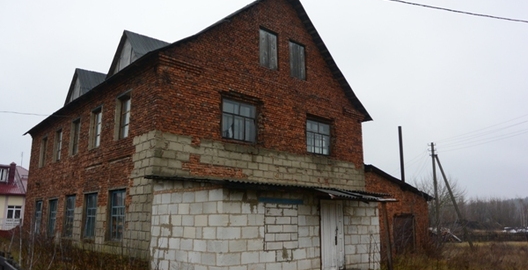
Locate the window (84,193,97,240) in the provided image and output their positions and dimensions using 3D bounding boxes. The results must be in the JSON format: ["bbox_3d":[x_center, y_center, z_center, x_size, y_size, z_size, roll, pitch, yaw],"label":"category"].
[{"bbox_3d":[-6.398,2.974,14.577,0.150,1.650,1.257,11,-17,-42],"label":"window"}]

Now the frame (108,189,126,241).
[{"bbox_3d":[-4.777,2.602,12.915,0.150,1.649,1.141,11,-17,-42],"label":"frame"}]

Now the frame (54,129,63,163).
[{"bbox_3d":[-9.640,0.490,18.565,0.150,1.563,0.899,11,-17,-42],"label":"frame"}]

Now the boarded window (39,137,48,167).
[{"bbox_3d":[-11.190,0.837,20.112,0.150,1.572,1.012,11,-17,-42],"label":"boarded window"}]

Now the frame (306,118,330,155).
[{"bbox_3d":[2.412,0.138,17.241,1.627,1.451,0.150,11,-17,-42],"label":"frame"}]

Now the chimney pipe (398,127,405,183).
[{"bbox_3d":[8.148,1.125,23.421,0.190,3.425,0.190,11,-17,-42],"label":"chimney pipe"}]

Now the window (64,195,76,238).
[{"bbox_3d":[-7.940,3.309,16.161,0.150,1.699,1.292,11,-17,-42],"label":"window"}]

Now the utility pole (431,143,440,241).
[{"bbox_3d":[12.871,4.209,29.650,0.280,7.280,0.280,-5,-13,23],"label":"utility pole"}]

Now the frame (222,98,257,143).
[{"bbox_3d":[-0.840,-0.482,14.235,1.649,1.471,0.150,11,-17,-42],"label":"frame"}]

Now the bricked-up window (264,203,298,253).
[{"bbox_3d":[0.417,2.357,10.181,1.253,1.120,0.180,11,-17,-42],"label":"bricked-up window"}]

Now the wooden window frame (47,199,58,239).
[{"bbox_3d":[-9.452,3.705,17.700,0.150,1.649,1.249,11,-17,-42],"label":"wooden window frame"}]

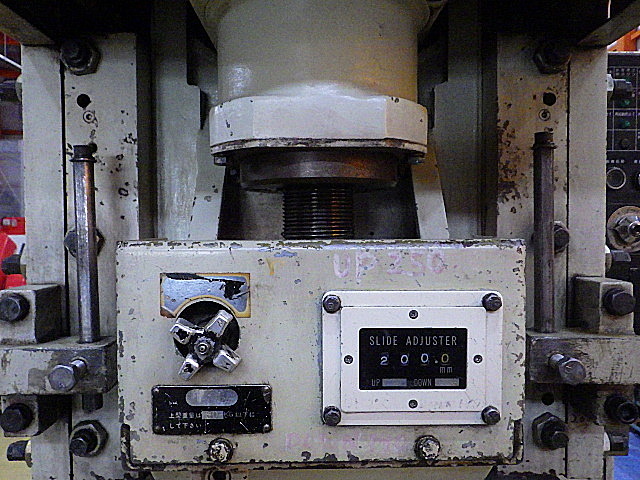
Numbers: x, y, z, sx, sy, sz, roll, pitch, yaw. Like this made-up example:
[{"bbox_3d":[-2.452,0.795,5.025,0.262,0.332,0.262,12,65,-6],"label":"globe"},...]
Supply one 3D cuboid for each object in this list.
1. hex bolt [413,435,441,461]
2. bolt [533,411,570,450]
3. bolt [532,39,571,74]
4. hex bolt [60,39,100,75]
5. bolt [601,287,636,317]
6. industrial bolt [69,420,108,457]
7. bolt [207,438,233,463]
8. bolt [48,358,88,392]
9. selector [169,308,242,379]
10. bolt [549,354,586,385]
[{"bbox_3d":[0.097,0.189,0.469,0.022,0.022,0.010,0,2,0],"label":"hex bolt"},{"bbox_3d":[0.234,0.196,0.517,0.033,0.035,0.026,0,2,0],"label":"bolt"},{"bbox_3d":[0.230,-0.181,0.504,0.034,0.034,0.026,0,2,0],"label":"bolt"},{"bbox_3d":[-0.237,-0.181,0.504,0.035,0.033,0.026,0,2,0],"label":"hex bolt"},{"bbox_3d":[0.274,0.058,0.471,0.025,0.025,0.013,0,2,0],"label":"bolt"},{"bbox_3d":[-0.235,0.202,0.517,0.035,0.033,0.026,0,2,0],"label":"industrial bolt"},{"bbox_3d":[-0.090,0.193,0.469,0.022,0.022,0.010,0,2,0],"label":"bolt"},{"bbox_3d":[-0.213,0.113,0.443,0.021,0.021,0.035,0,2,0],"label":"bolt"},{"bbox_3d":[-0.100,0.092,0.449,0.058,0.059,0.042,0,2,0],"label":"selector"},{"bbox_3d":[0.210,0.107,0.443,0.021,0.021,0.035,0,2,0],"label":"bolt"}]

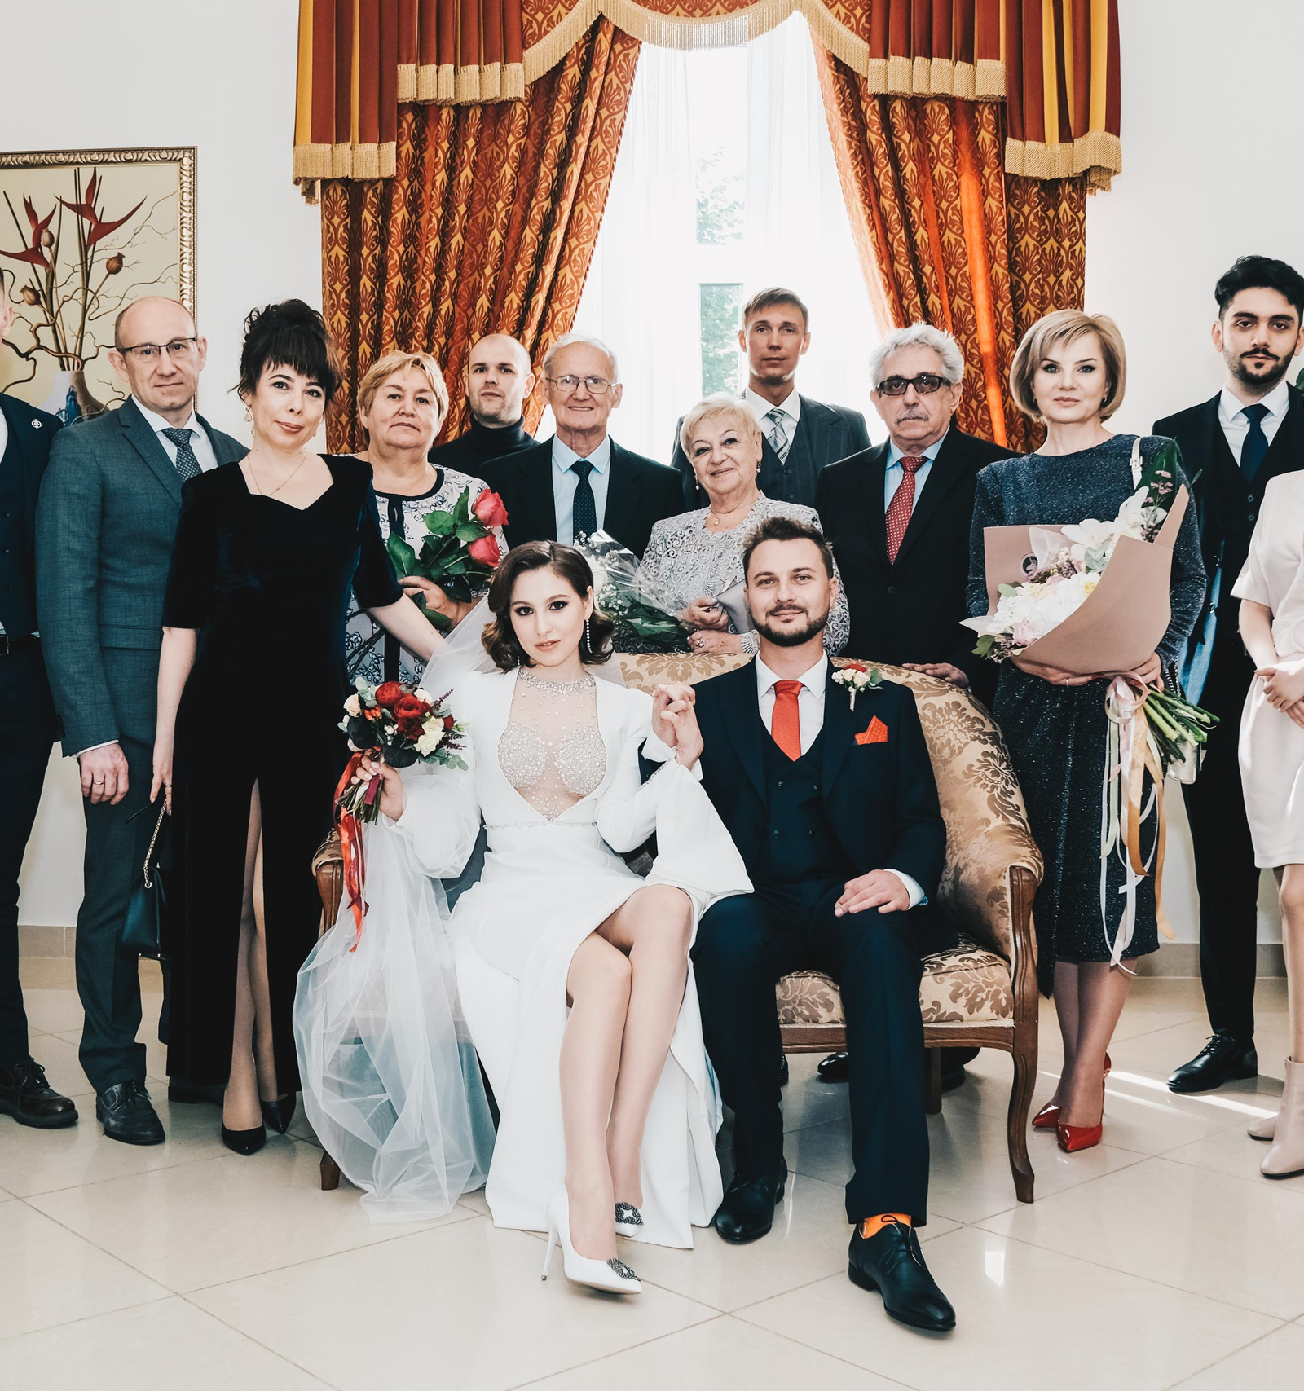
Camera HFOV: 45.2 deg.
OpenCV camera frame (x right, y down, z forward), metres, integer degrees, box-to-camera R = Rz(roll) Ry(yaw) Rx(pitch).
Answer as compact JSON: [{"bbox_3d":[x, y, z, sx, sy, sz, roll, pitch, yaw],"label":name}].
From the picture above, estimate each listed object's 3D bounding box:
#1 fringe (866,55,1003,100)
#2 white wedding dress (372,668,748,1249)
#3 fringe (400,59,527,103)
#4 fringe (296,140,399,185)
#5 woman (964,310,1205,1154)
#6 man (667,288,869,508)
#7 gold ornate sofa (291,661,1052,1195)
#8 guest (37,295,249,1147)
[{"bbox_3d":[0.905,-1.980,5.000,0.440,0.147,0.090,0,0,6],"label":"fringe"},{"bbox_3d":[-0.165,0.420,2.840,0.690,0.975,0.650,0,0,-6],"label":"white wedding dress"},{"bbox_3d":[-0.610,-1.995,5.100,0.415,0.145,0.110,0,0,3],"label":"fringe"},{"bbox_3d":[-1.020,-1.775,5.200,0.345,0.147,0.100,0,0,6],"label":"fringe"},{"bbox_3d":[0.915,0.050,3.330,0.520,1.735,0.440,0,0,19],"label":"woman"},{"bbox_3d":[0.295,-0.030,3.900,0.520,1.910,0.330,0,0,3],"label":"man"},{"bbox_3d":[0.060,0.415,3.210,1.370,1.000,0.740,0,0,4],"label":"gold ornate sofa"},{"bbox_3d":[-1.110,0.020,3.410,0.510,1.790,0.340,0,0,-34],"label":"guest"}]

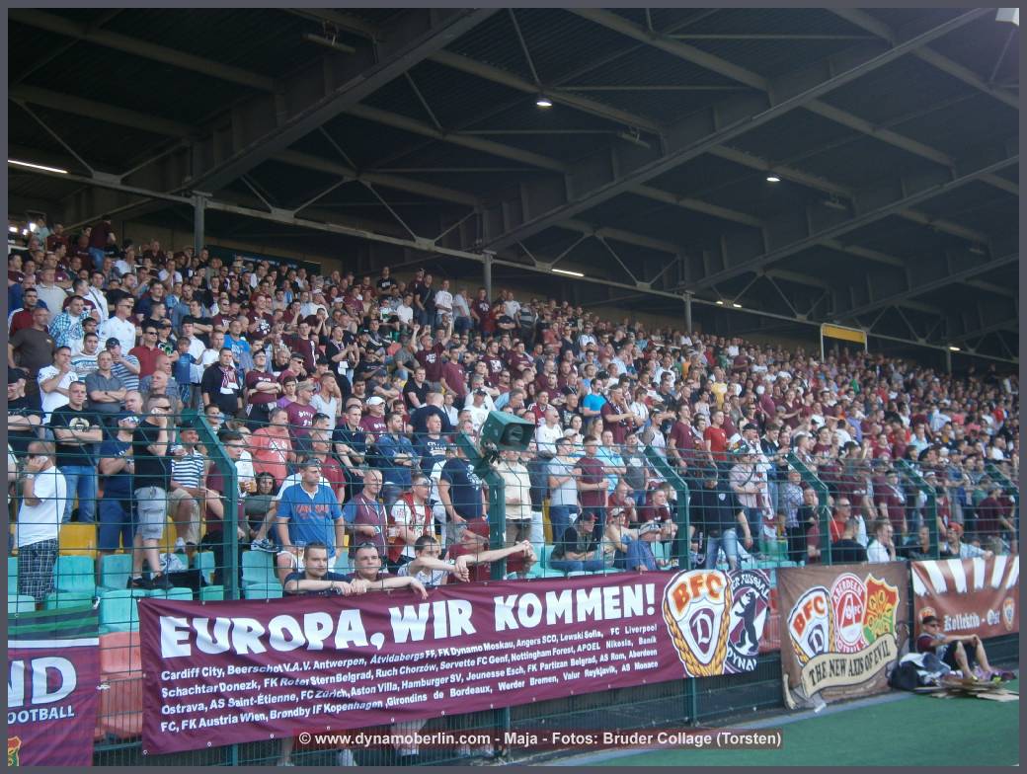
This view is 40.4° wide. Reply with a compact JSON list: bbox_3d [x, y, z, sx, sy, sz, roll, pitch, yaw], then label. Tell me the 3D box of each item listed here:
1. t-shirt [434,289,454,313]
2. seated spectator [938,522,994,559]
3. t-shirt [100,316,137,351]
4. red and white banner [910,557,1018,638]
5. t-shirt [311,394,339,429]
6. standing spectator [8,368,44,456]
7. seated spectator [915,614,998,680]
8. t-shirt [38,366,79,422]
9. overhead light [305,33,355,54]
[{"bbox_3d":[-1.585,-1.922,31.800,0.460,0.610,0.290,3,-8,-33],"label":"t-shirt"},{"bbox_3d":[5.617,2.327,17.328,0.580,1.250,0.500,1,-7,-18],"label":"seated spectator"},{"bbox_3d":[-5.372,-0.652,18.965,0.460,0.640,0.300,4,-9,-40],"label":"t-shirt"},{"bbox_3d":[5.556,2.517,16.906,0.040,0.940,2.950,-7,-9,42],"label":"red and white banner"},{"bbox_3d":[-2.537,0.404,18.764,0.430,0.640,0.290,5,-9,-43],"label":"t-shirt"},{"bbox_3d":[-4.624,0.724,12.899,0.530,1.800,0.400,2,-7,-27],"label":"standing spectator"},{"bbox_3d":[5.009,2.954,15.800,0.920,0.800,0.520,-3,-7,17],"label":"seated spectator"},{"bbox_3d":[-5.241,0.074,16.100,0.450,0.640,0.300,3,-8,-36],"label":"t-shirt"},{"bbox_3d":[-3.195,-5.970,24.235,0.140,0.140,1.180,-7,-9,42],"label":"overhead light"}]

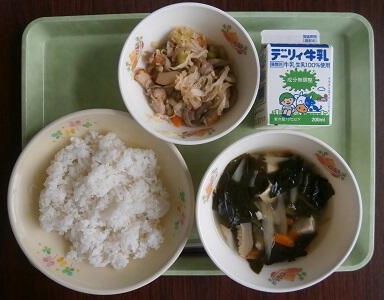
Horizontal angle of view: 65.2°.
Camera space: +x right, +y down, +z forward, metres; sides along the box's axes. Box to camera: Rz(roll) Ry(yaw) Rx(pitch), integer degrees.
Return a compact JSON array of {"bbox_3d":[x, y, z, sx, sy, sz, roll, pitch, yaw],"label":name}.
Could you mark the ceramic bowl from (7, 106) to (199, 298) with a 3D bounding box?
[{"bbox_3d":[-0.082,0.046,0.296,0.168,0.051,0.168,0,90,0],"label":"ceramic bowl"}]

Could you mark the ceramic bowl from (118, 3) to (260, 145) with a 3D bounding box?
[{"bbox_3d":[-0.002,-0.068,0.294,0.126,0.054,0.126,0,90,0],"label":"ceramic bowl"}]

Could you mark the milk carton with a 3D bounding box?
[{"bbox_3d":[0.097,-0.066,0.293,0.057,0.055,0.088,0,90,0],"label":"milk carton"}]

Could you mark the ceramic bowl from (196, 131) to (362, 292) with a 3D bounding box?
[{"bbox_3d":[0.076,0.054,0.292,0.146,0.058,0.146,0,90,0],"label":"ceramic bowl"}]

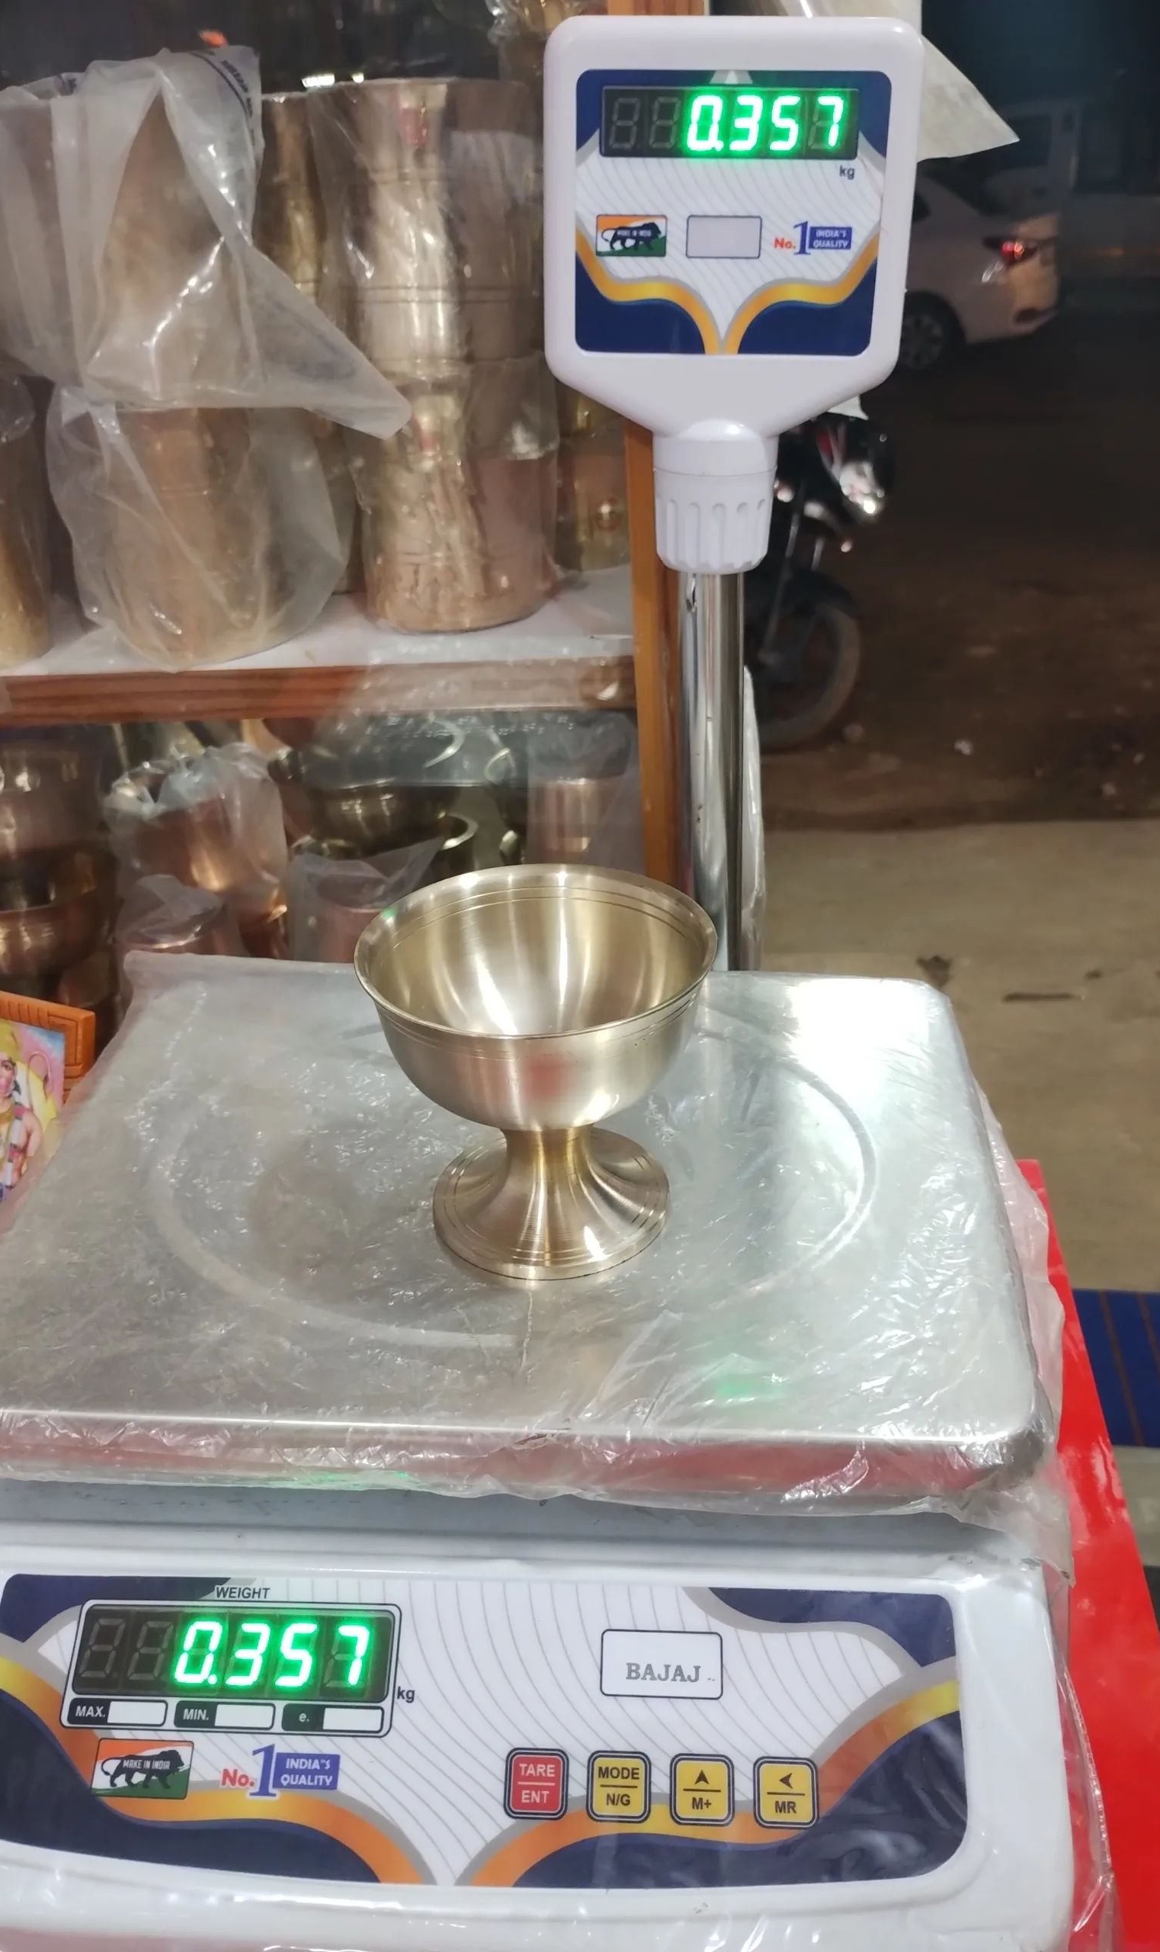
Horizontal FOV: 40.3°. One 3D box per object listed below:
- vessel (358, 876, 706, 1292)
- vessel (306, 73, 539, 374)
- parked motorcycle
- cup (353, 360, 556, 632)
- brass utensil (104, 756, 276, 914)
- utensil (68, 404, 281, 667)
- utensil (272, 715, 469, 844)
[{"bbox_3d":[-0.010,0.032,0.477,0.101,0.093,0.101,1,30,5],"label":"vessel"},{"bbox_3d":[-0.076,-0.377,0.789,0.110,0.122,0.110,-2,30,1],"label":"vessel"},{"bbox_3d":[0.351,-1.521,5.587,0.750,1.070,1.980,-17,32,-23],"label":"parked motorcycle"},{"bbox_3d":[-0.068,-0.260,0.857,0.109,0.128,0.109,-2,30,1],"label":"cup"},{"bbox_3d":[-0.230,-0.079,0.938,0.094,0.088,0.094,-2,30,1],"label":"brass utensil"},{"bbox_3d":[-0.208,-0.234,0.825,0.111,0.126,0.111,-2,30,1],"label":"utensil"},{"bbox_3d":[-0.124,-0.109,0.944,0.115,0.065,0.115,-2,30,1],"label":"utensil"}]

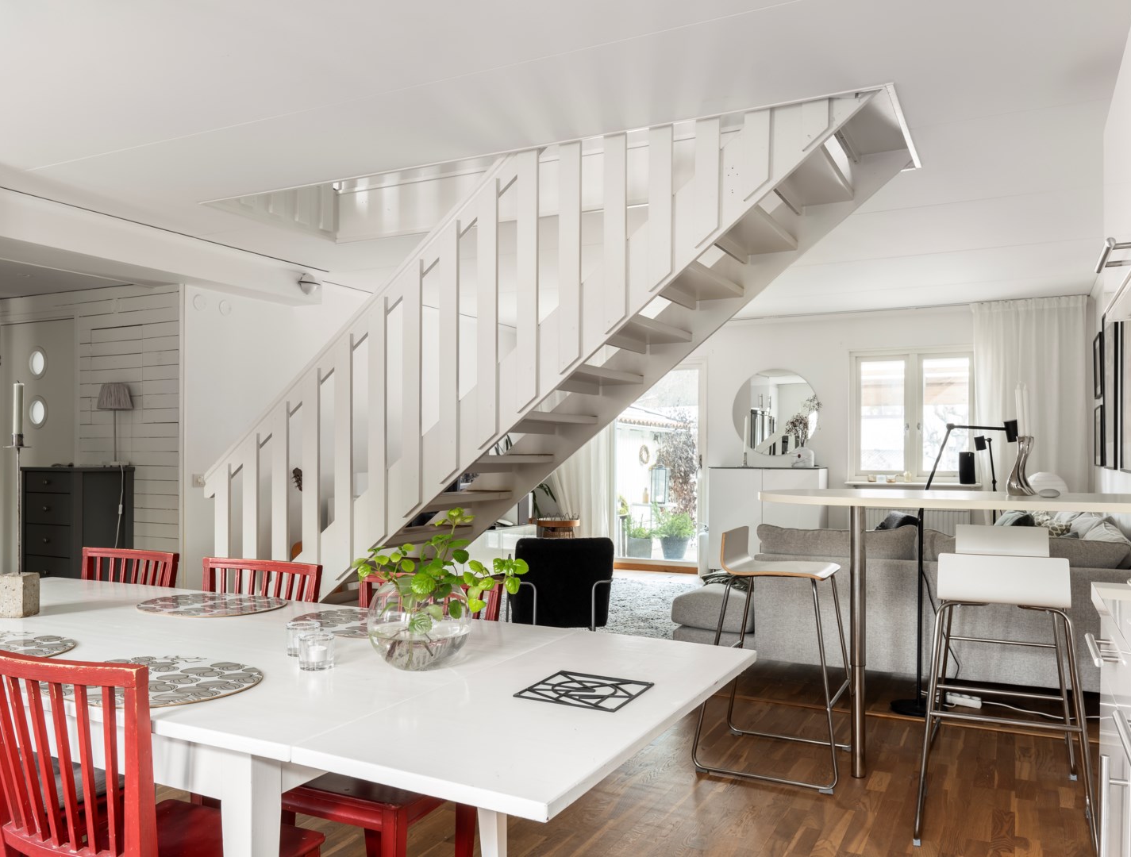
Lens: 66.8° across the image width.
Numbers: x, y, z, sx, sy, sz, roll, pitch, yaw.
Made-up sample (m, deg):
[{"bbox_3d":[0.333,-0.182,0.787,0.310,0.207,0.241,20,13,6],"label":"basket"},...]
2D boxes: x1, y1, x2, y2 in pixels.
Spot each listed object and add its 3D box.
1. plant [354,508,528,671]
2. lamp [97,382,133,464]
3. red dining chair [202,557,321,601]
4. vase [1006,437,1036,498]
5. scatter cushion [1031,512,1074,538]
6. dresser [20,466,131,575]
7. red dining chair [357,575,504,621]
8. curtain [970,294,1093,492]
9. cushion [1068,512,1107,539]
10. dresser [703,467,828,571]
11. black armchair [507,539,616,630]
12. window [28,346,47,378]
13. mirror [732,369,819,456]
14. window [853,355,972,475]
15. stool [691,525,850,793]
[{"bbox_3d":[-0.260,0.325,1.790,0.350,0.320,0.290,0,-1,0],"label":"plant"},{"bbox_3d":[-2.784,-0.028,5.305,0.210,0.520,0.210,-1,-2,28],"label":"lamp"},{"bbox_3d":[-1.071,0.840,2.577,0.455,0.840,0.480,0,-2,25],"label":"red dining chair"},{"bbox_3d":[1.581,0.131,2.980,0.107,0.212,0.107,0,-1,28],"label":"vase"},{"bbox_3d":[2.727,0.657,4.850,0.430,0.420,0.160,-1,-2,38],"label":"scatter cushion"},{"bbox_3d":[-3.017,0.782,5.288,0.570,1.075,0.380,-1,-2,28],"label":"dresser"},{"bbox_3d":[-0.509,0.812,2.181,0.490,0.855,0.560,0,-1,28],"label":"red dining chair"},{"bbox_3d":[3.615,0.166,6.684,0.820,2.360,0.140,0,-1,28],"label":"curtain"},{"bbox_3d":[2.975,0.614,4.875,0.170,0.420,0.450,30,13,25],"label":"cushion"},{"bbox_3d":[1.778,0.863,7.520,0.952,1.030,0.400,0,-1,28],"label":"dresser"},{"bbox_3d":[-0.028,0.954,4.907,0.570,0.730,0.660,0,-1,-3],"label":"black armchair"},{"bbox_3d":[-3.522,-0.443,5.727,0.212,0.212,0.050,0,-1,28],"label":"window"},{"bbox_3d":[1.921,-0.146,7.872,0.800,0.800,0.025,-1,-2,28],"label":"mirror"},{"bbox_3d":[2.974,-0.115,7.368,0.990,1.090,0.100,-1,-2,28],"label":"window"},{"bbox_3d":[0.817,0.838,3.318,0.510,0.890,0.500,0,-2,25],"label":"stool"}]

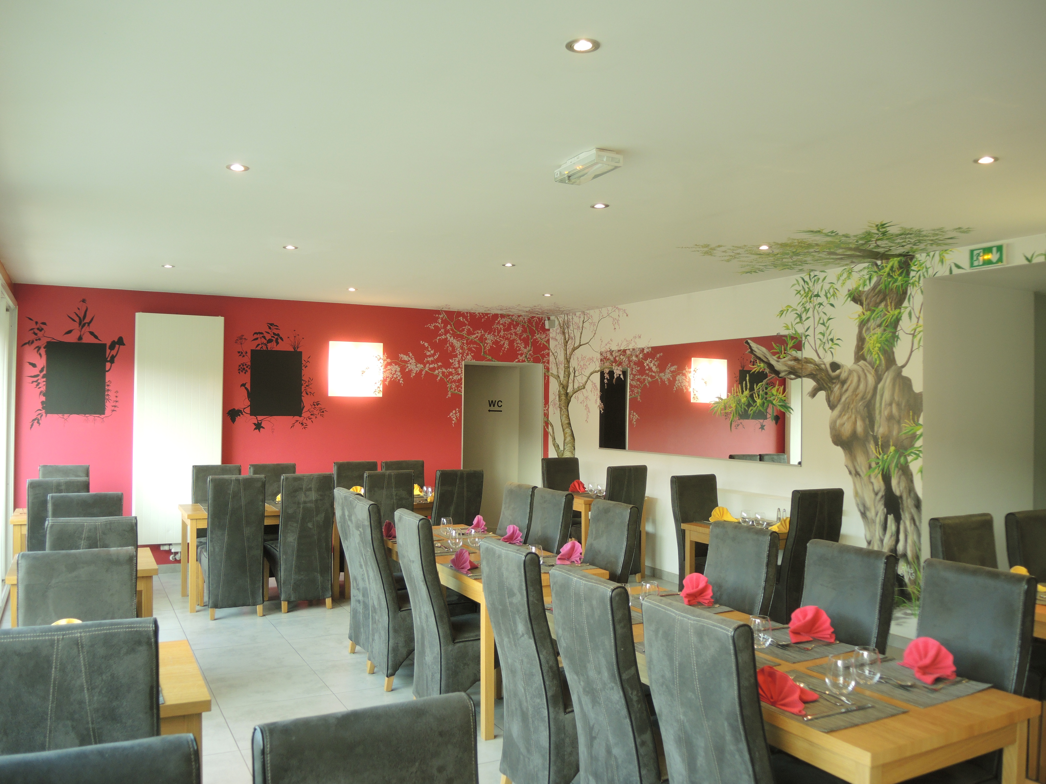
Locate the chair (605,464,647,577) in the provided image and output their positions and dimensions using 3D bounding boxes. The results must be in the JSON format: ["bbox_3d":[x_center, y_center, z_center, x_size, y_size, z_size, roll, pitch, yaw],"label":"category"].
[{"bbox_3d":[0.824,1.229,8.021,0.400,1.085,0.650,1,-1,-30],"label":"chair"}]

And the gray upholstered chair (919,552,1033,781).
[{"bbox_3d":[1.348,1.156,2.848,0.650,1.085,0.400,1,-1,-28],"label":"gray upholstered chair"}]

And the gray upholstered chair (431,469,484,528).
[{"bbox_3d":[-0.660,1.202,7.329,0.400,1.085,0.650,1,-1,-29],"label":"gray upholstered chair"}]

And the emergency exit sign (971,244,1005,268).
[{"bbox_3d":[2.855,-0.834,5.199,0.040,0.125,0.235,1,-1,-29],"label":"emergency exit sign"}]

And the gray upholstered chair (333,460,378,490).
[{"bbox_3d":[-1.471,1.186,7.711,0.450,1.070,0.600,1,-1,-22],"label":"gray upholstered chair"}]

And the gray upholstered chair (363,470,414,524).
[{"bbox_3d":[-1.219,1.192,7.125,0.400,1.085,0.650,1,-1,-26],"label":"gray upholstered chair"}]

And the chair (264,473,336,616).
[{"bbox_3d":[-1.772,1.171,6.805,0.450,1.070,0.600,1,-1,-25],"label":"chair"}]

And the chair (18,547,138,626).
[{"bbox_3d":[-1.565,1.124,2.909,0.450,1.070,0.600,1,-1,-23],"label":"chair"}]

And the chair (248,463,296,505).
[{"bbox_3d":[-2.142,1.174,7.333,0.450,1.070,0.600,1,-1,-23],"label":"chair"}]

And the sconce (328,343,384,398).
[{"bbox_3d":[-1.728,-0.231,8.795,0.560,0.560,0.090,1,-1,-28],"label":"sconce"}]

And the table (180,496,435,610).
[{"bbox_3d":[-1.681,1.346,7.343,2.370,0.745,0.720,1,-1,-28],"label":"table"}]

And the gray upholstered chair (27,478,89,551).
[{"bbox_3d":[-3.430,1.157,6.243,0.420,1.070,0.580,1,-1,-28],"label":"gray upholstered chair"}]

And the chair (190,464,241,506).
[{"bbox_3d":[-2.565,1.175,7.178,0.420,1.070,0.580,1,-1,-22],"label":"chair"}]

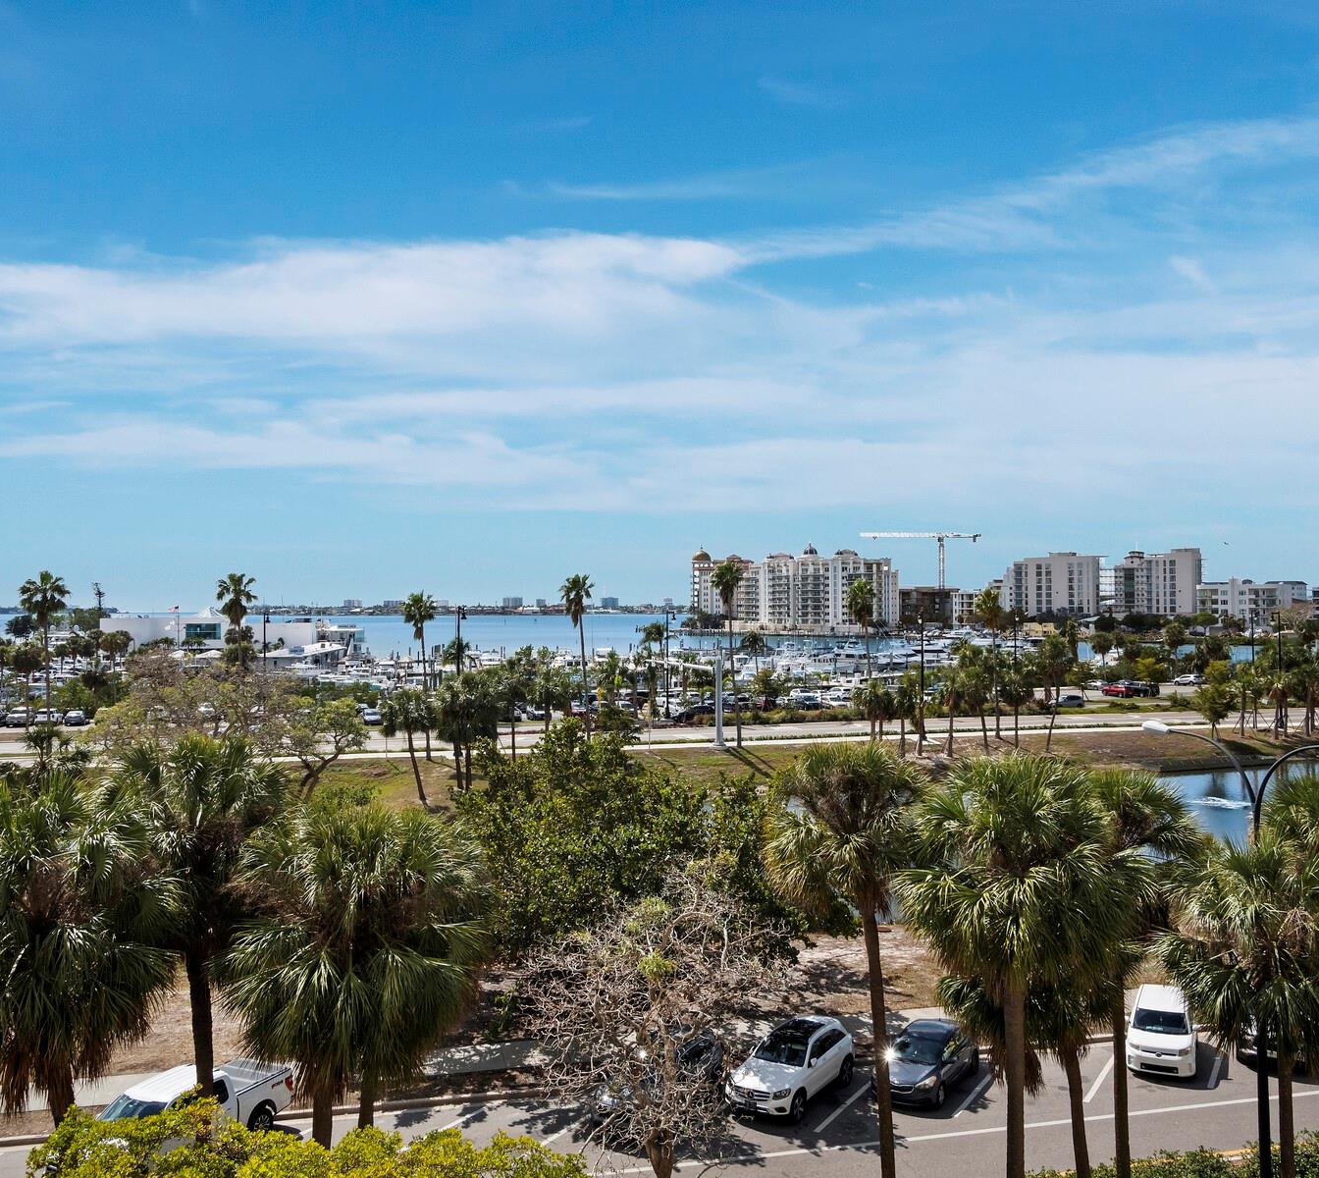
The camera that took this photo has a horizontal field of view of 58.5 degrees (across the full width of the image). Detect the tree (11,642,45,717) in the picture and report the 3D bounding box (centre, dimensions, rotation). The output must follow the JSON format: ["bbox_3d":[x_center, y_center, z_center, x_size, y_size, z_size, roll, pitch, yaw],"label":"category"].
[{"bbox_3d":[-65.087,10.418,121.507,3.210,9.460,3.210,1,-1,-28],"label":"tree"}]

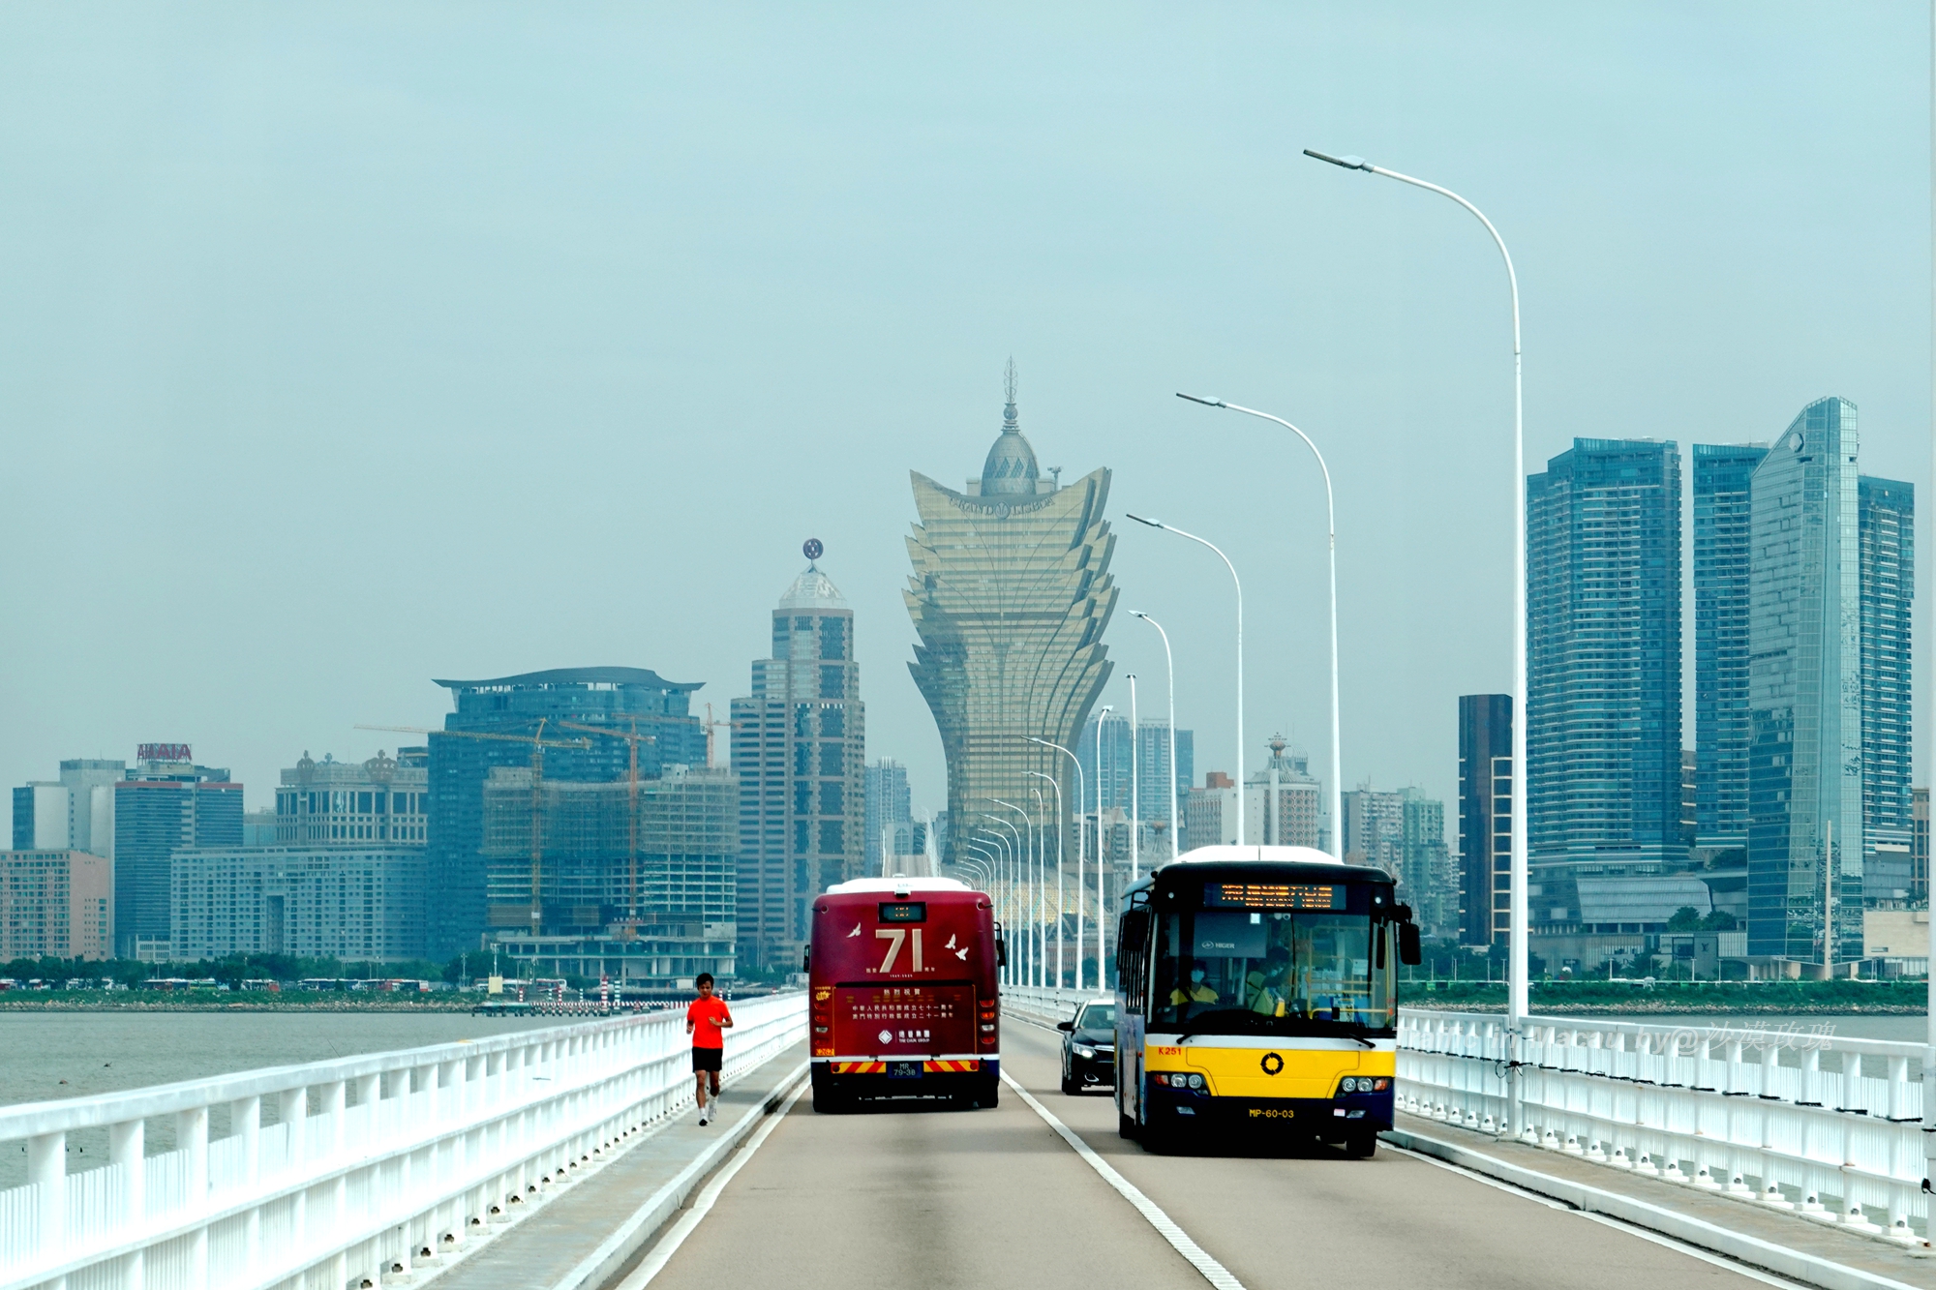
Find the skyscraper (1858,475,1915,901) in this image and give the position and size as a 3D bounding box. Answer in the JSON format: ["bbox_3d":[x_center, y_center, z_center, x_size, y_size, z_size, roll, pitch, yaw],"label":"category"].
[{"bbox_3d":[291.221,21.179,2048.000,24.000,150.720,32.000,-2,-4,37],"label":"skyscraper"}]

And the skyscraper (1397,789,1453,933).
[{"bbox_3d":[214.529,109.969,2950.000,24.000,83.720,22.000,-1,-3,12],"label":"skyscraper"}]

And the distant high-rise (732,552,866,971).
[{"bbox_3d":[-63.408,45.310,2355.000,44.000,165.000,41.000,1,-3,-10],"label":"distant high-rise"}]

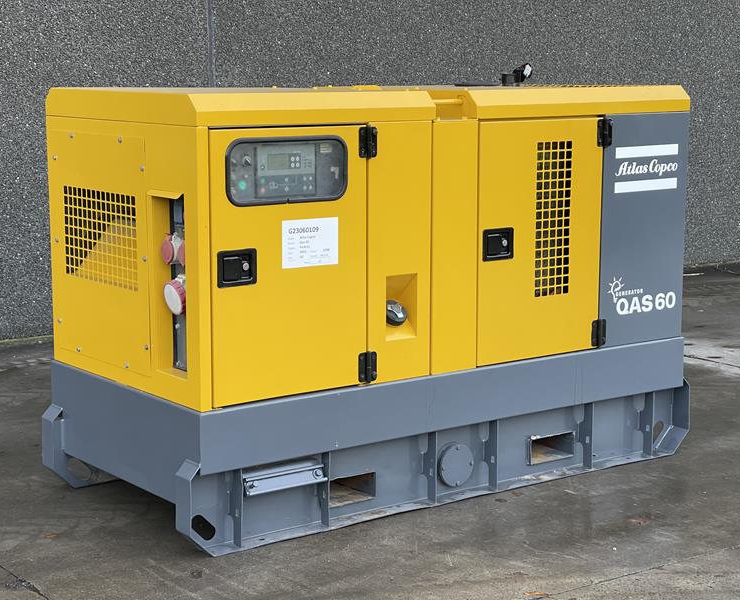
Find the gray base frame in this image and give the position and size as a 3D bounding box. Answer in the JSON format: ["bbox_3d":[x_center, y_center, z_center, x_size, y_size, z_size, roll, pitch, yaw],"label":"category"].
[{"bbox_3d":[0.041,0.403,5.488,2.226,0.449,1.039,-6,11,-36],"label":"gray base frame"}]

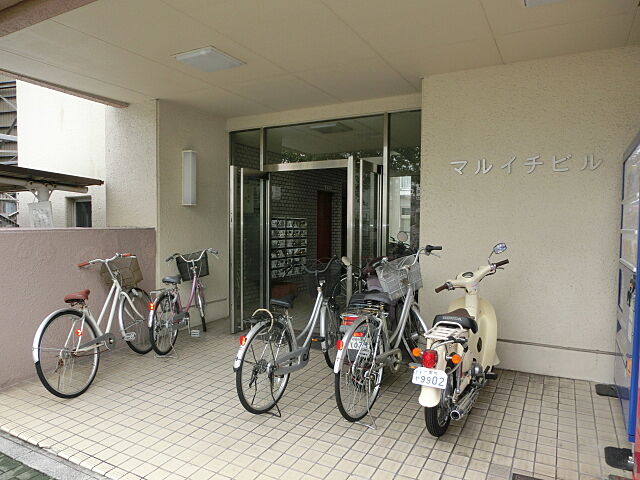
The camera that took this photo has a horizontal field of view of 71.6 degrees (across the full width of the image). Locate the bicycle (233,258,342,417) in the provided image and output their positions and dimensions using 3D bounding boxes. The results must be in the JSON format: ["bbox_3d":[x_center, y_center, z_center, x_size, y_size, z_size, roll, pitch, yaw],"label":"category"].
[{"bbox_3d":[-0.122,0.707,3.759,0.560,1.050,1.780,-2,1,31],"label":"bicycle"}]

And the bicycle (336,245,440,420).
[{"bbox_3d":[0.605,0.679,3.625,0.600,1.100,1.840,0,2,34],"label":"bicycle"}]

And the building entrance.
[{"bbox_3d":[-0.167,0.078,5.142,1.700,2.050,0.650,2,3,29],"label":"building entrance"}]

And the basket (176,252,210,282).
[{"bbox_3d":[-1.508,0.309,5.270,0.340,0.260,0.260,-7,2,5],"label":"basket"}]

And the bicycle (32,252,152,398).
[{"bbox_3d":[-2.006,0.709,4.183,0.570,1.060,1.800,-7,1,8],"label":"bicycle"}]

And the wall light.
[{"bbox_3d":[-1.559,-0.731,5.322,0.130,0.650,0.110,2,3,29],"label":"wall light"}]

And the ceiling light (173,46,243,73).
[{"bbox_3d":[-0.930,-1.511,3.775,0.420,0.050,0.420,2,3,29],"label":"ceiling light"}]

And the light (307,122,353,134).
[{"bbox_3d":[0.138,-1.461,5.843,0.440,0.060,0.440,2,3,29],"label":"light"}]

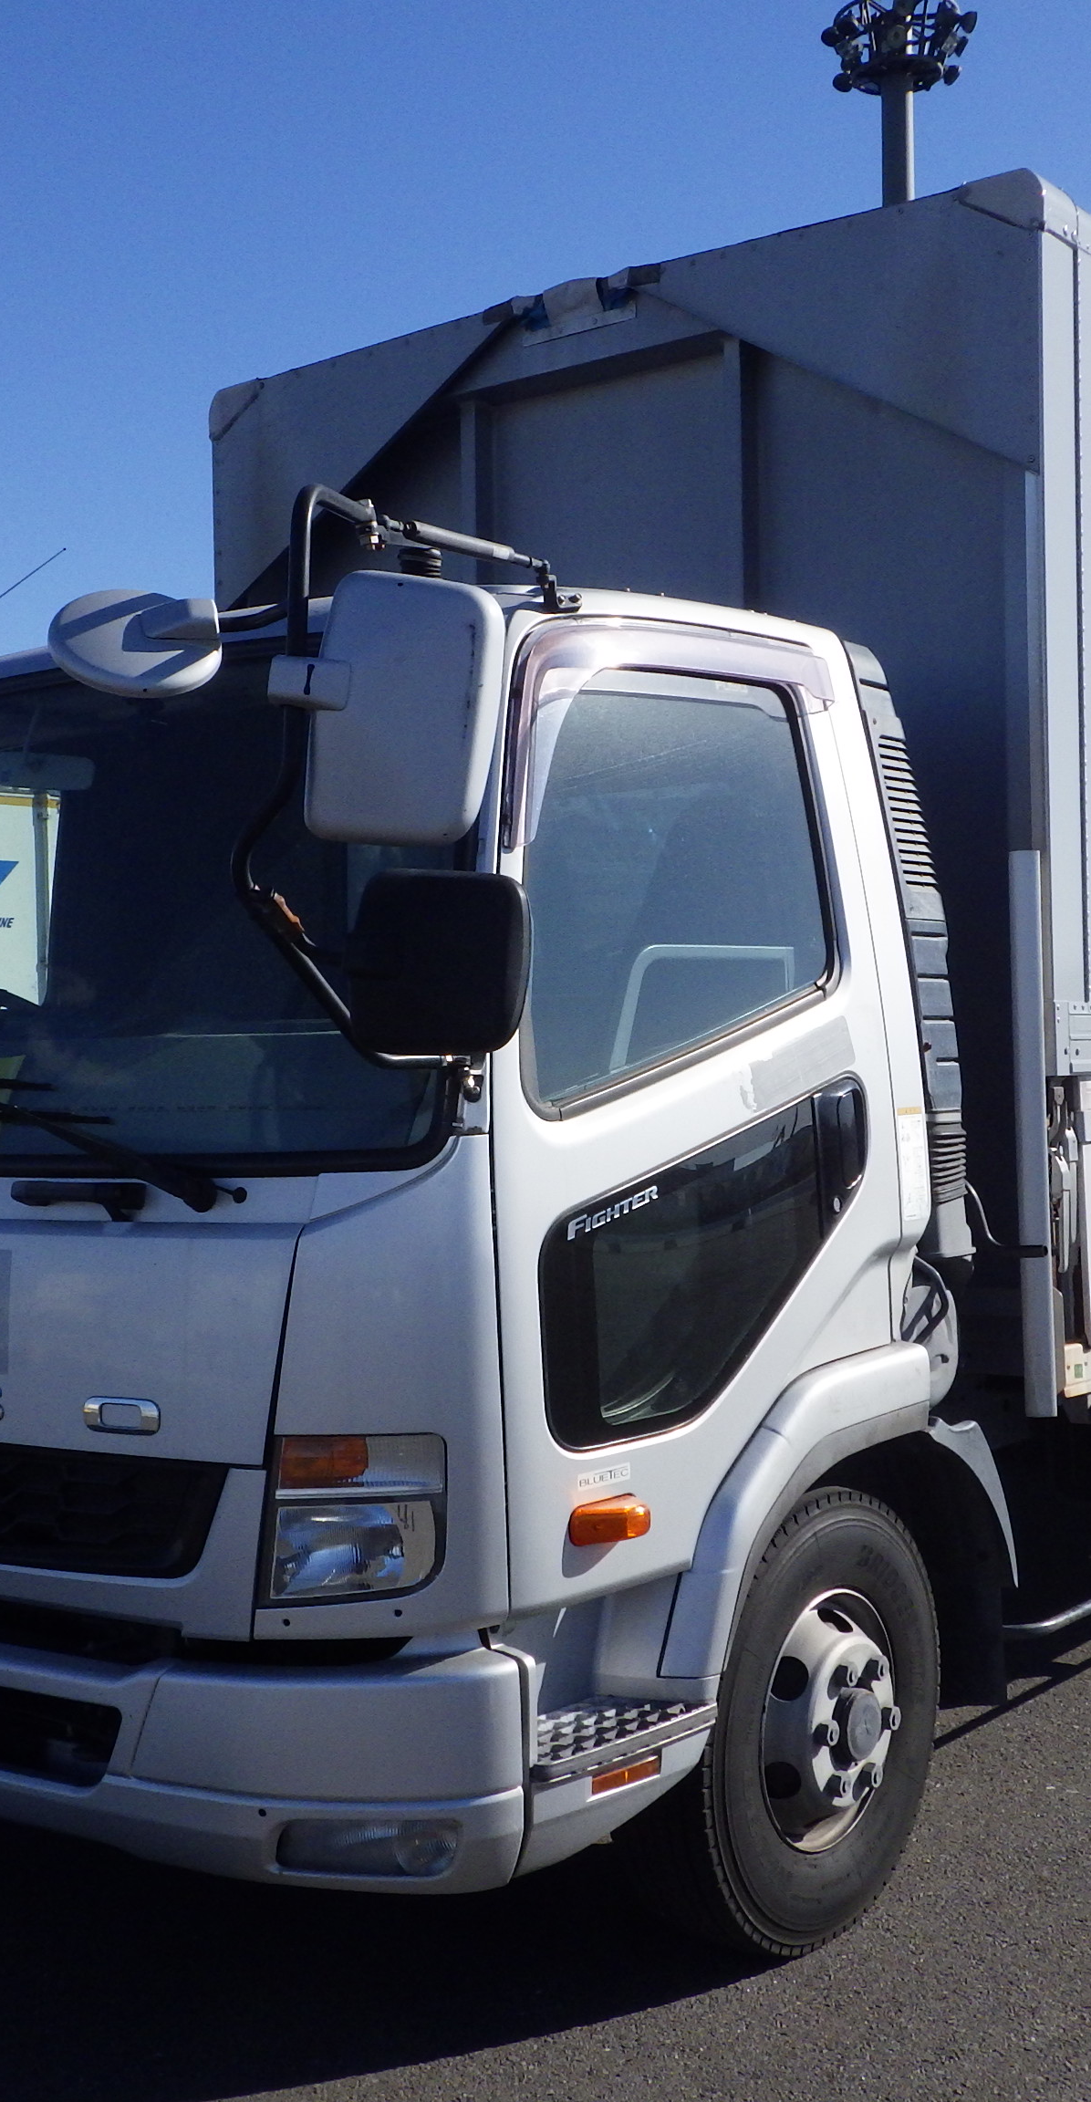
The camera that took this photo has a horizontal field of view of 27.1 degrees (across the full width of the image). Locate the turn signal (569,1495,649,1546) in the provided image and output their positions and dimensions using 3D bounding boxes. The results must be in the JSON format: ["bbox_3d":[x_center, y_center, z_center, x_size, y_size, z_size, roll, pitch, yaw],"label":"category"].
[{"bbox_3d":[0.095,0.715,3.450,0.050,0.070,0.170,-1,-1,37],"label":"turn signal"}]

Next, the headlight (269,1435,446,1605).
[{"bbox_3d":[-0.269,0.701,3.337,0.260,0.240,0.150,-1,0,26],"label":"headlight"}]

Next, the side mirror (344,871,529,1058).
[{"bbox_3d":[-0.144,-0.115,3.020,0.245,0.250,0.130,-1,0,5],"label":"side mirror"}]

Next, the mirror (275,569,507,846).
[{"bbox_3d":[-0.200,-0.457,3.020,0.280,0.365,0.120,-1,0,5],"label":"mirror"}]

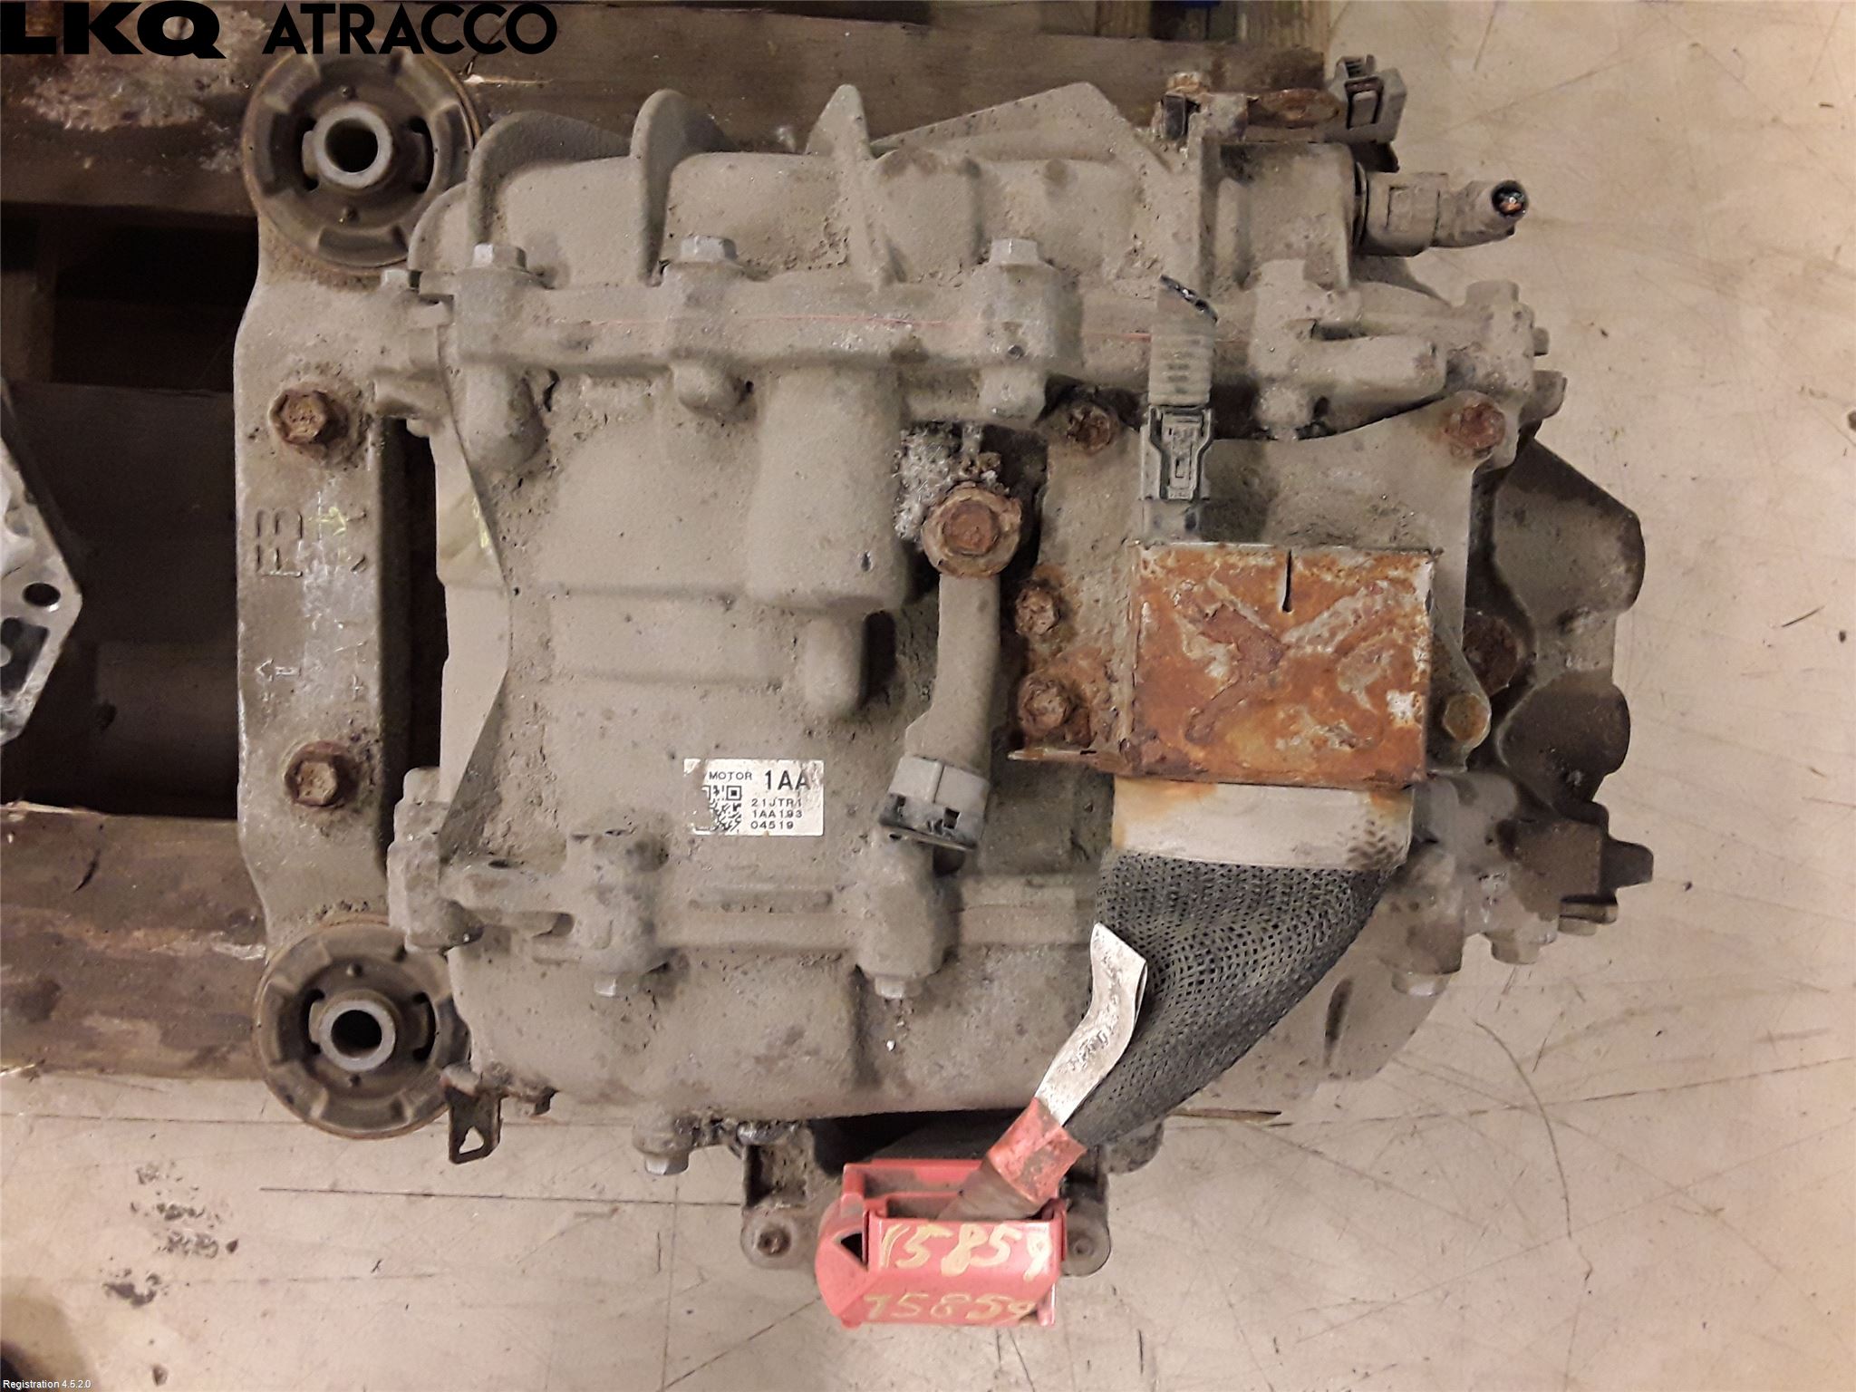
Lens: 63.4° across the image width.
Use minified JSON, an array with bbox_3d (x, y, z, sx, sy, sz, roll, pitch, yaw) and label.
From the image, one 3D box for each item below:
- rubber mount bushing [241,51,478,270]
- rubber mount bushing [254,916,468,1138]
[{"bbox_3d":[-0.203,-0.194,0.551,0.084,0.055,0.084,0,95,-2],"label":"rubber mount bushing"},{"bbox_3d":[-0.214,0.124,0.584,0.084,0.055,0.084,0,95,-2],"label":"rubber mount bushing"}]

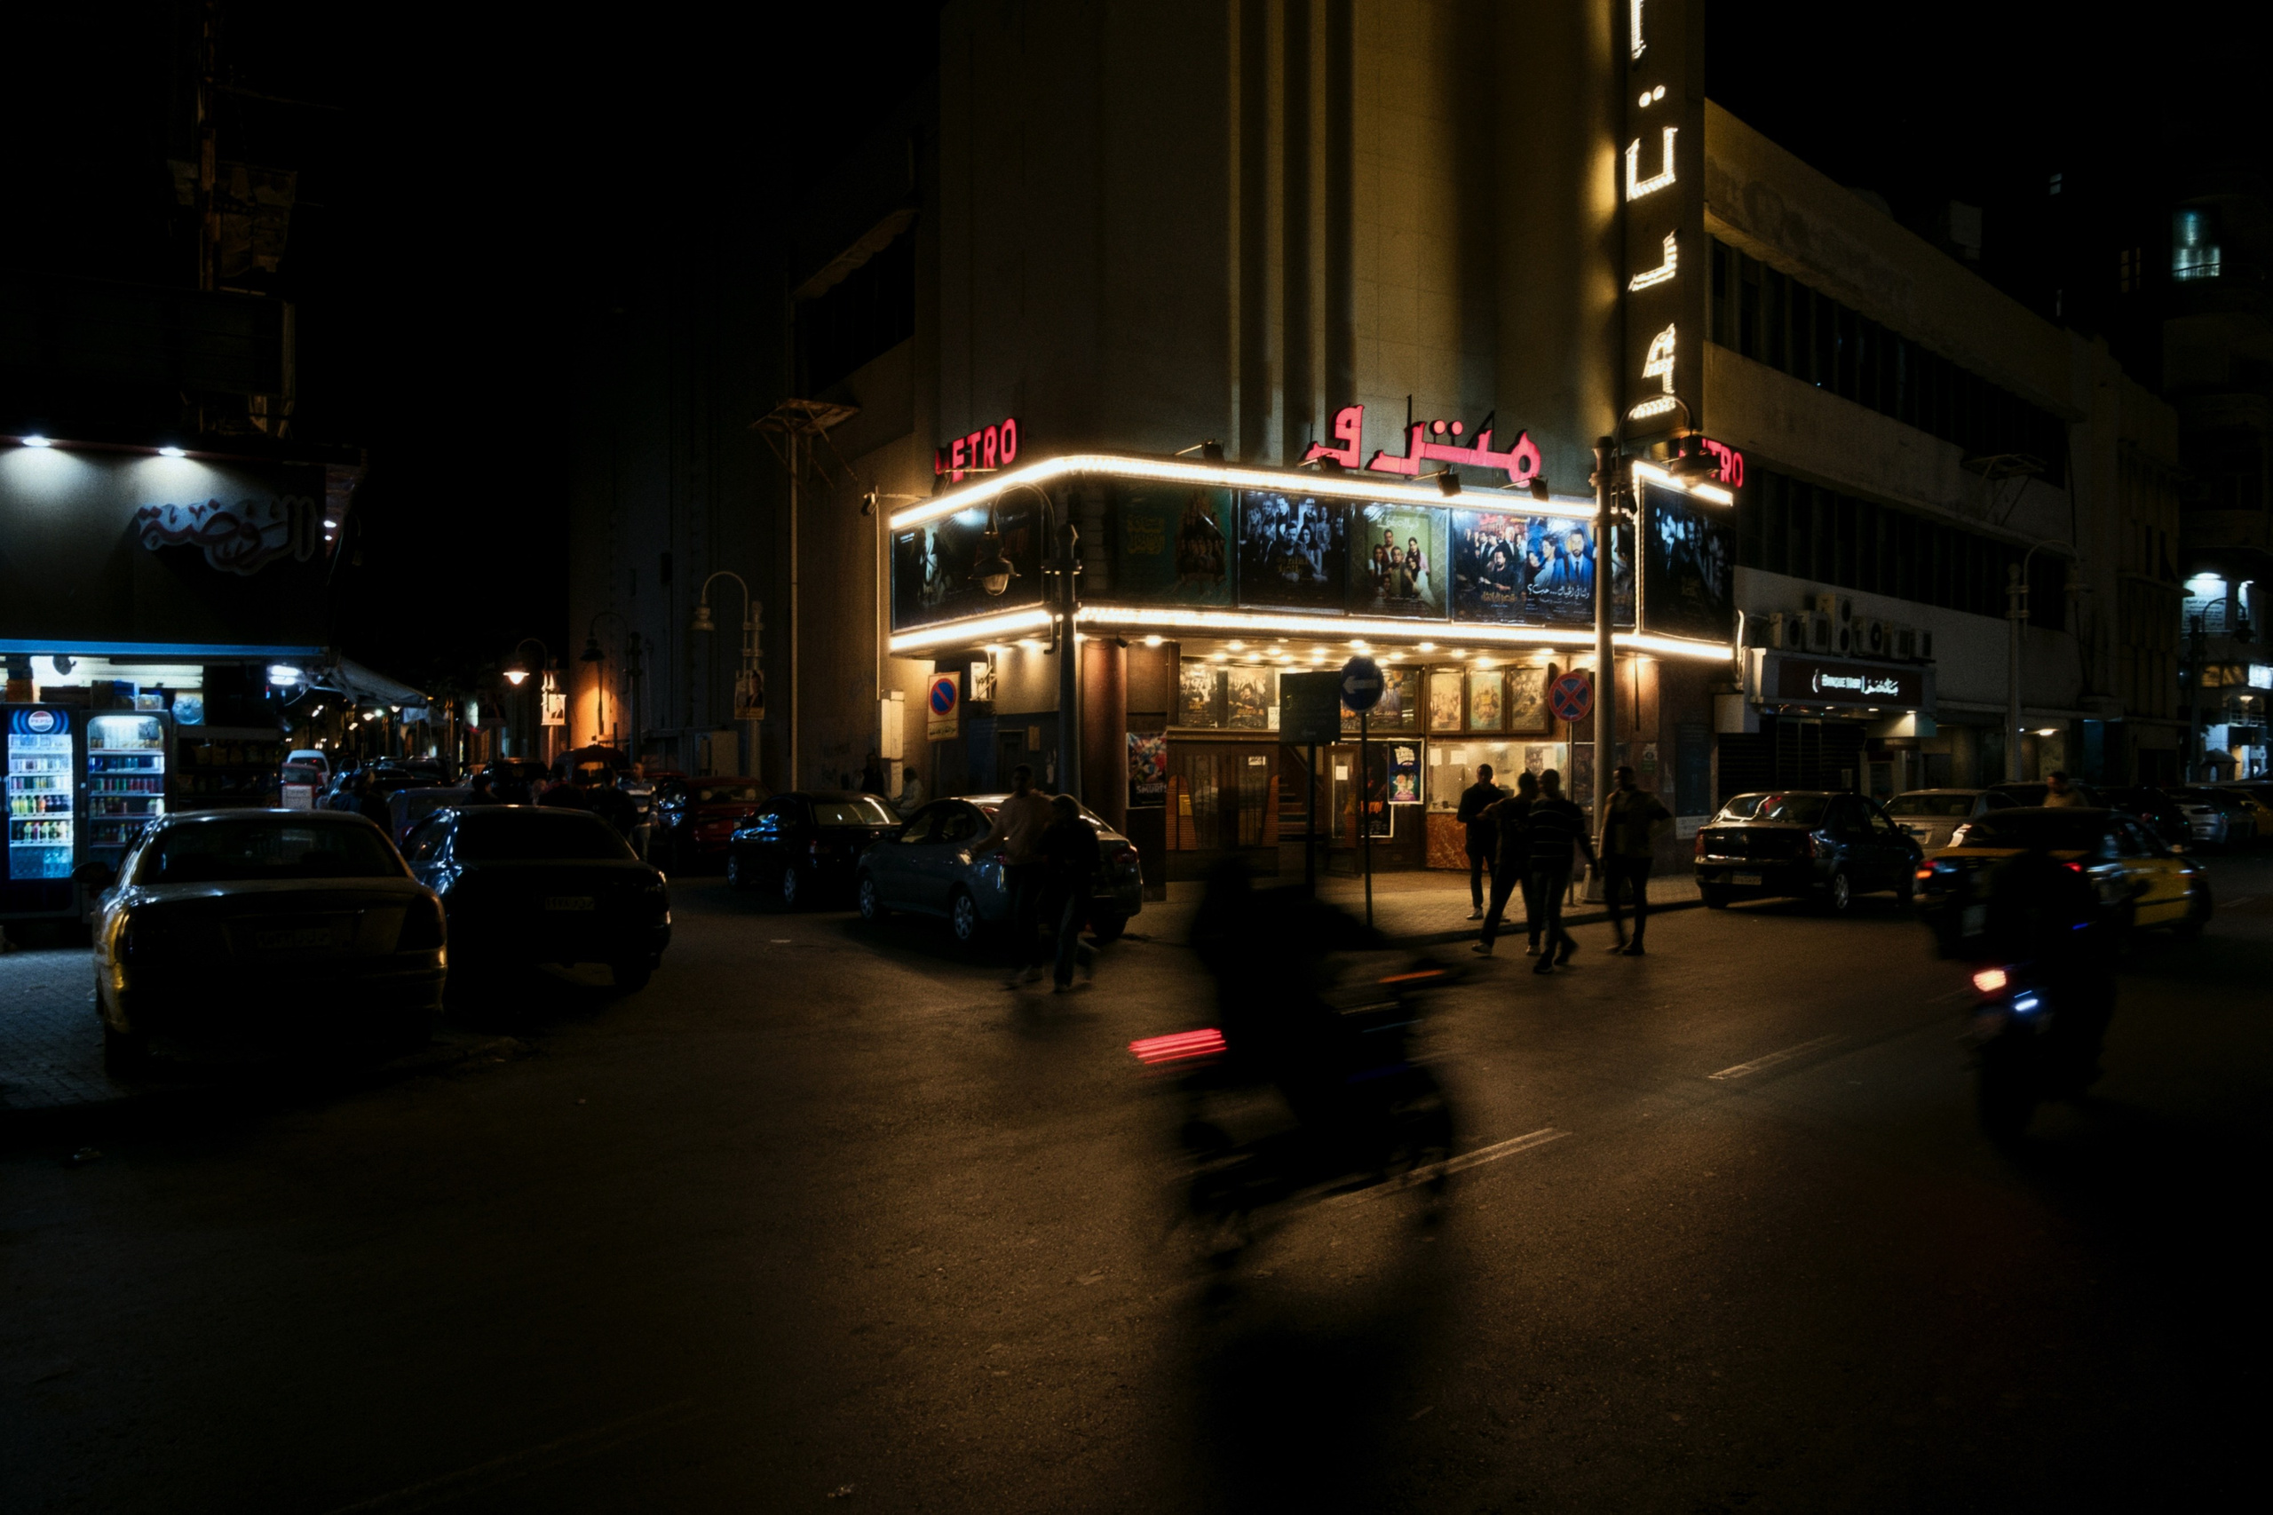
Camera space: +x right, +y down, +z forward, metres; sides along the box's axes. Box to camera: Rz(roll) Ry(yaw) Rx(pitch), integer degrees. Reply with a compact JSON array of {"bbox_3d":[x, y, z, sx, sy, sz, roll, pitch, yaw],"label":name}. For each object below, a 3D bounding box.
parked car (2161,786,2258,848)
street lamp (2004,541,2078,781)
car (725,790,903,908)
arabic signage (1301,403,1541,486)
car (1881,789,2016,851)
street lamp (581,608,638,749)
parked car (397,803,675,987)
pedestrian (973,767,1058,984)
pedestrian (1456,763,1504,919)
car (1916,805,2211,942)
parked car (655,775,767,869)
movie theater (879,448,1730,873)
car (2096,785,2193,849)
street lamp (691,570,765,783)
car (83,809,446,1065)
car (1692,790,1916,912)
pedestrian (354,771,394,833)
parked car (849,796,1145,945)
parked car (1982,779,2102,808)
[{"bbox_3d":[22.100,1.189,31.300,1.700,1.470,4.100,0,0,43],"label":"parked car"},{"bbox_3d":[18.030,-1.304,30.000,1.650,6.150,0.600,0,0,44],"label":"street lamp"},{"bbox_3d":[-4.130,1.170,19.692,1.690,1.430,4.250,0,-1,-31],"label":"car"},{"bbox_3d":[3.670,-3.905,19.030,3.520,0.790,0.220,0,0,-24],"label":"arabic signage"},{"bbox_3d":[12.750,1.218,23.391,4.300,1.420,1.690,0,-1,-44],"label":"car"},{"bbox_3d":[-11.200,-0.744,32.307,1.300,4.700,0.500,0,-1,-31],"label":"street lamp"},{"bbox_3d":[-5.360,1.167,12.950,1.700,1.450,4.380,0,0,-33],"label":"parked car"},{"bbox_3d":[-0.980,0.944,12.293,0.620,1.740,0.500,0,-1,35],"label":"pedestrian"},{"bbox_3d":[3.800,0.926,16.593,0.500,1.680,0.400,0,0,25],"label":"pedestrian"},{"bbox_3d":[9.420,1.186,15.270,4.330,1.420,1.700,0,0,-44],"label":"car"},{"bbox_3d":[-7.330,1.125,26.200,1.640,1.460,4.100,0,0,-27],"label":"parked car"},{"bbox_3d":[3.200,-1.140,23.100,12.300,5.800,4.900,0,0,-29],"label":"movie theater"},{"bbox_3d":[20.000,1.292,30.491,4.200,1.450,1.740,0,-1,-44],"label":"car"},{"bbox_3d":[-7.600,-0.907,28.300,1.550,5.150,0.600,0,0,-32],"label":"street lamp"},{"bbox_3d":[-5.760,1.040,9.872,1.680,1.400,4.260,0,-1,-35],"label":"car"},{"bbox_3d":[8.840,1.159,19.800,1.740,1.490,4.240,0,0,42],"label":"car"},{"bbox_3d":[-8.300,0.985,16.393,0.360,1.680,0.480,0,0,10],"label":"pedestrian"},{"bbox_3d":[-1.680,1.159,17.000,1.800,1.480,4.460,0,0,-30],"label":"parked car"},{"bbox_3d":[16.500,1.152,27.500,1.720,1.530,4.250,0,0,44],"label":"parked car"}]

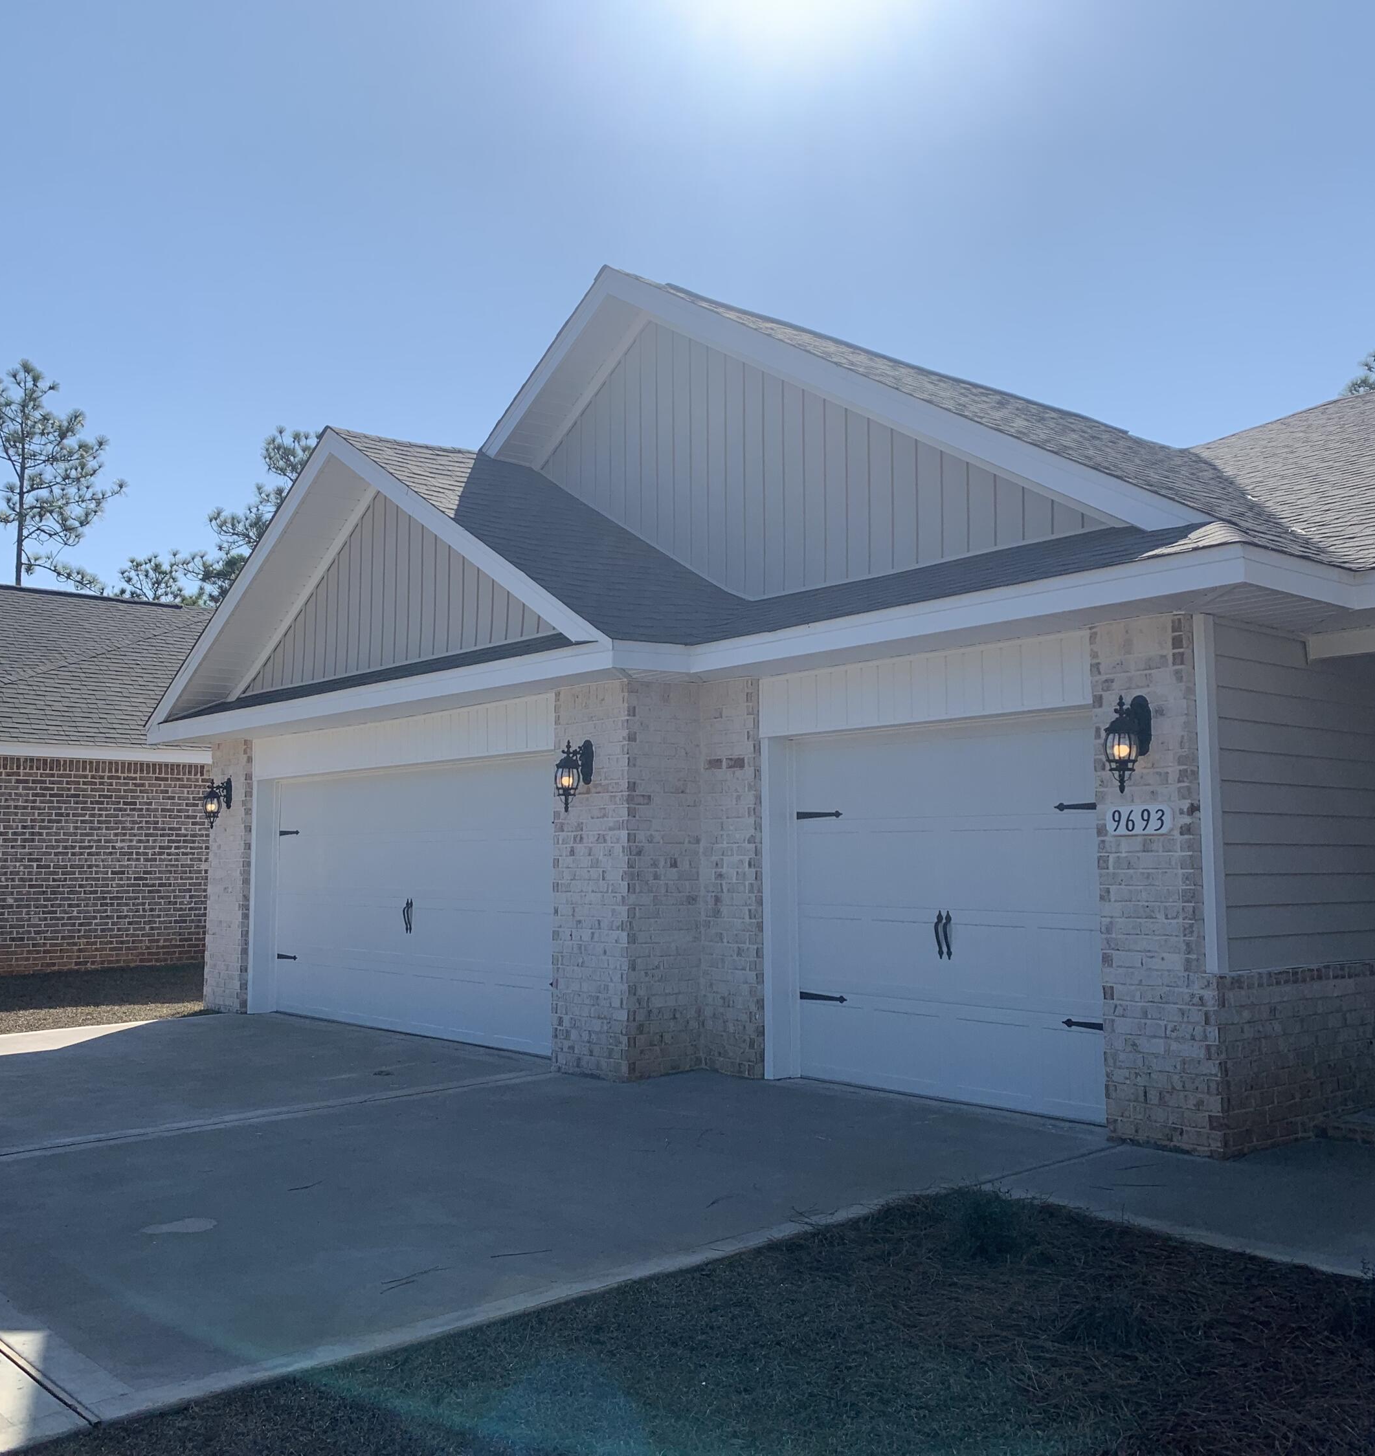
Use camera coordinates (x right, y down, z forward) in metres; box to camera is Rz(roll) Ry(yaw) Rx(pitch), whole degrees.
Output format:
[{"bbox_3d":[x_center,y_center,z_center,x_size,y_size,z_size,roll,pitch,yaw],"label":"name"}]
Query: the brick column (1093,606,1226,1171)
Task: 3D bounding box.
[{"bbox_3d":[2.389,0.751,7.184,0.300,2.551,0.623,4,-7,-40],"label":"brick column"}]

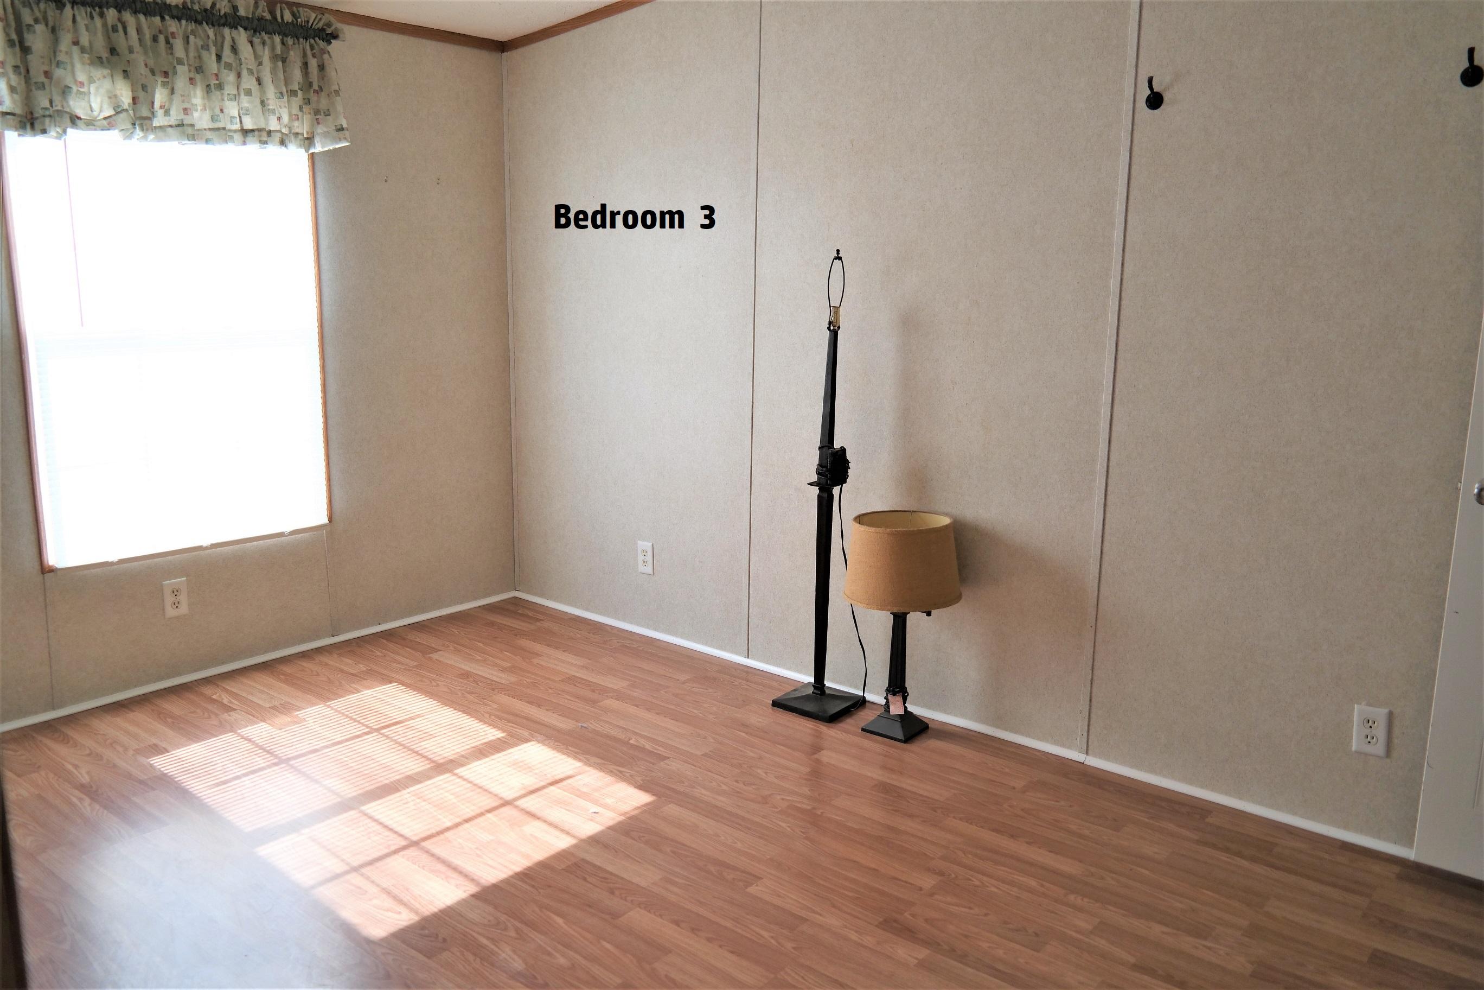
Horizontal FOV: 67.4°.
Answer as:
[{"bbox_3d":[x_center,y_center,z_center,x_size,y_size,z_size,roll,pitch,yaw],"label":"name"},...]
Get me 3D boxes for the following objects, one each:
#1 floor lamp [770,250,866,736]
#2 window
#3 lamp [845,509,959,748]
[{"bbox_3d":[0.252,-0.026,3.344,0.215,1.382,0.215,10,14,39],"label":"floor lamp"},{"bbox_3d":[-1.742,-0.467,3.470,0.090,1.274,0.915,10,14,39],"label":"window"},{"bbox_3d":[0.454,0.378,3.221,0.335,0.640,0.335,1,11,0],"label":"lamp"}]

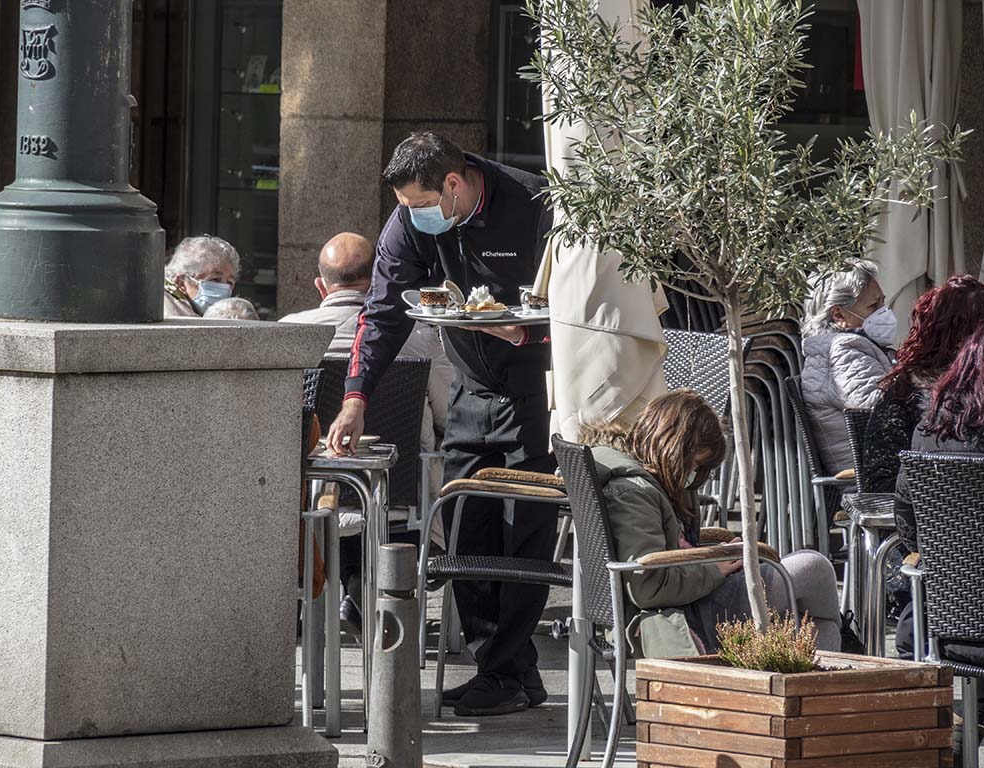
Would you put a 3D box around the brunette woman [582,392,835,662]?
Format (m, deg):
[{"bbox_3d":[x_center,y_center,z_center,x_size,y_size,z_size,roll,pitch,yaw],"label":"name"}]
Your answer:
[{"bbox_3d":[0.535,0.507,19.050,0.680,1.040,0.520,0,3,-5],"label":"brunette woman"}]

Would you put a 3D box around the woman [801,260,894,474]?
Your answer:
[{"bbox_3d":[1.194,0.265,22.250,0.740,1.210,0.520,0,3,6],"label":"woman"}]

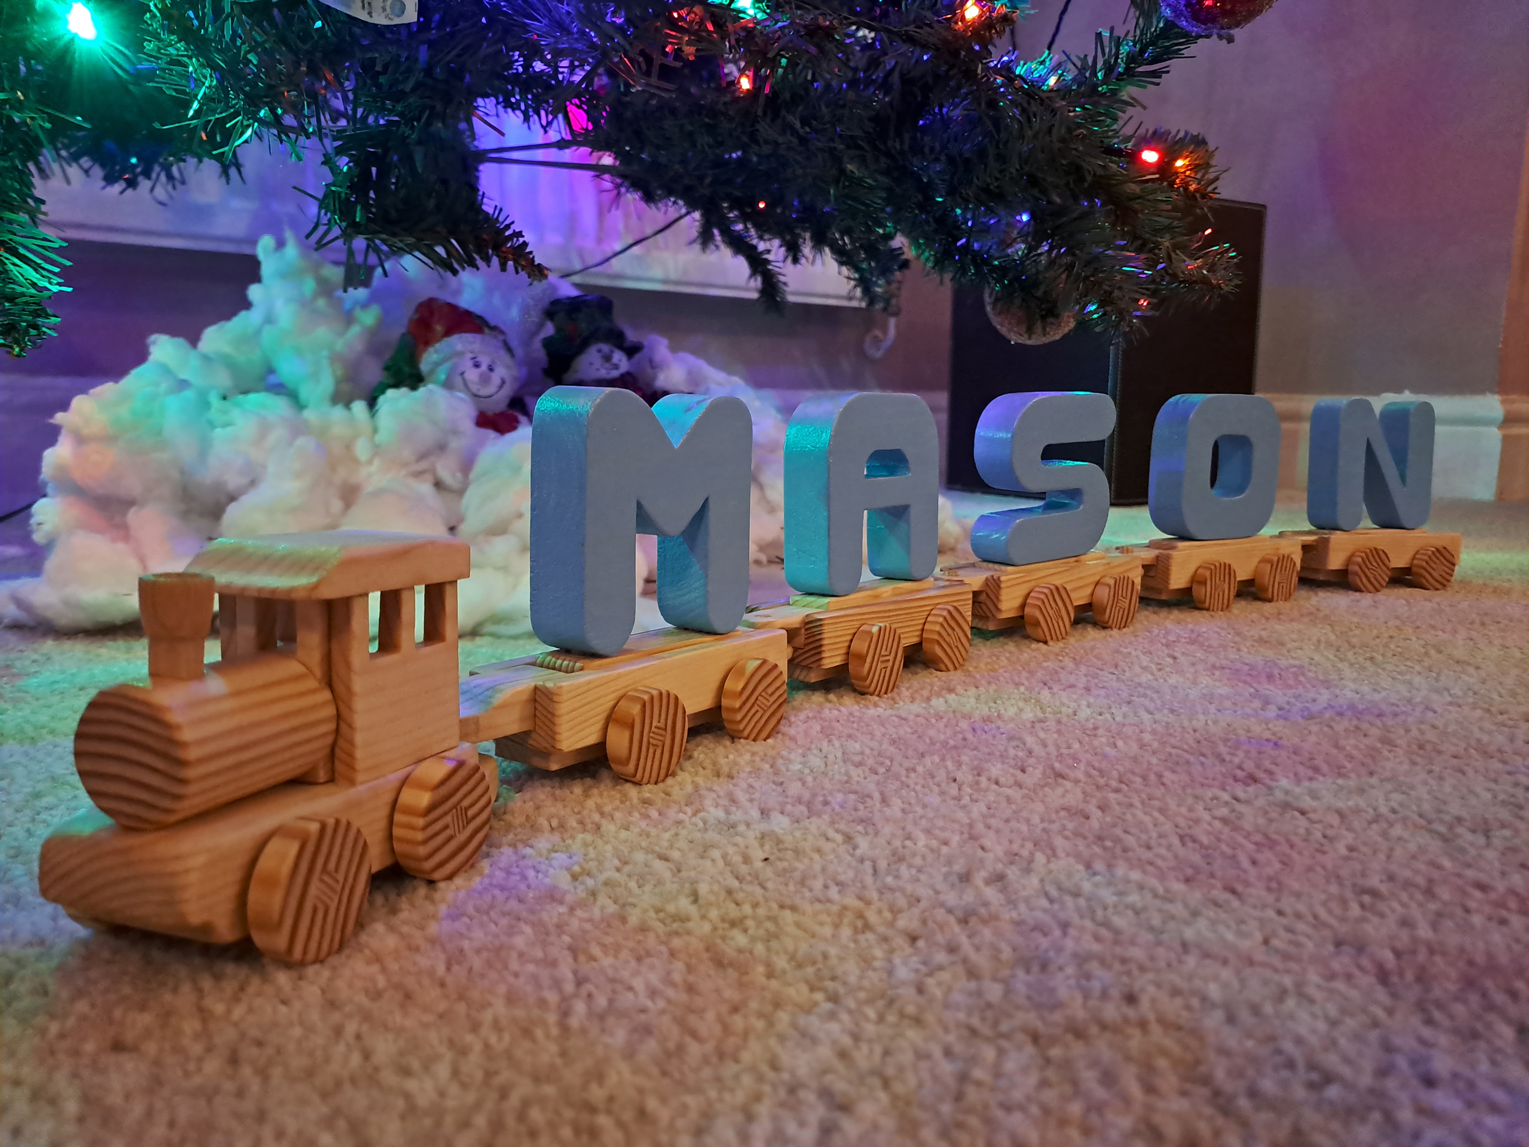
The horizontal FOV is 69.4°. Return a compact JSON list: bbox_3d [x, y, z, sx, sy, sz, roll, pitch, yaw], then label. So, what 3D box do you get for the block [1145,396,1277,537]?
[{"bbox_3d":[0.277,-0.066,0.678,0.086,0.086,0.025,-5,11,-30],"label":"block"}]

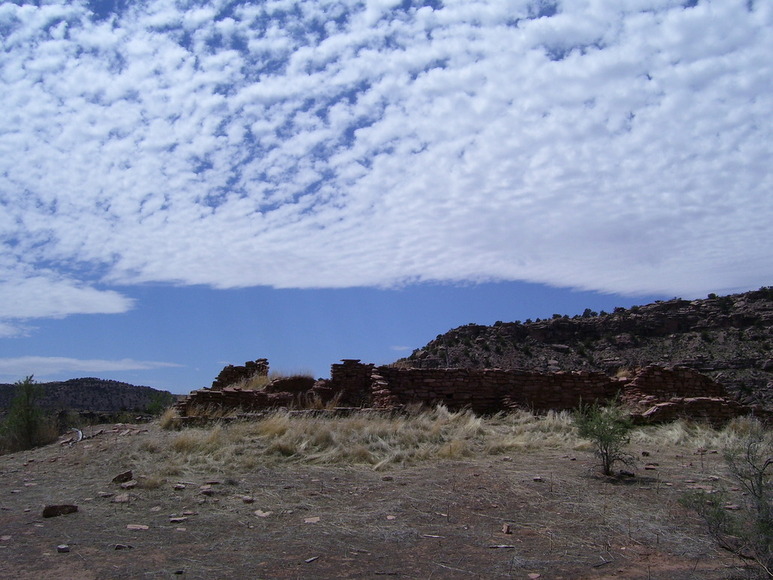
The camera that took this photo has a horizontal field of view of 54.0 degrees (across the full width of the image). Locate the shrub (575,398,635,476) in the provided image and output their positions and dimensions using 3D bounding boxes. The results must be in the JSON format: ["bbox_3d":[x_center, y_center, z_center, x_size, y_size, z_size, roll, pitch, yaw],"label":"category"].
[{"bbox_3d":[3.588,2.428,12.500,1.000,1.270,0.950,0,-8,0],"label":"shrub"}]

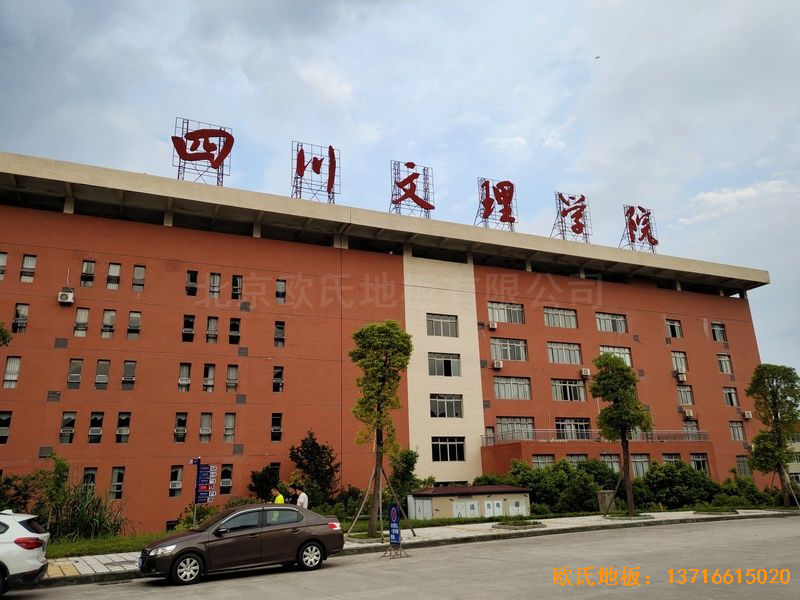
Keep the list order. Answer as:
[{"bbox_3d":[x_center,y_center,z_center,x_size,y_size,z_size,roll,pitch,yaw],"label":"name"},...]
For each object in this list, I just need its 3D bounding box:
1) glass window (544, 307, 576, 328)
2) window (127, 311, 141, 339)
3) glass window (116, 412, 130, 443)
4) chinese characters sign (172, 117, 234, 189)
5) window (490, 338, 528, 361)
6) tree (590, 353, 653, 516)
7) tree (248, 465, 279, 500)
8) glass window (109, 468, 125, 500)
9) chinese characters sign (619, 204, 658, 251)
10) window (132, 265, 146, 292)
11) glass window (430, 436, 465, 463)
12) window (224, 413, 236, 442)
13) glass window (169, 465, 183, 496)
[{"bbox_3d":[14.441,1.685,53.987,3.603,1.818,0.150,5,-19,-23],"label":"glass window"},{"bbox_3d":[-17.518,1.723,39.678,0.738,1.887,0.150,5,-19,-23],"label":"window"},{"bbox_3d":[-17.945,8.320,39.095,0.730,1.982,0.150,6,-19,-22],"label":"glass window"},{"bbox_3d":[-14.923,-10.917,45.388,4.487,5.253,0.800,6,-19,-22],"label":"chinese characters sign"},{"bbox_3d":[9.632,4.347,52.662,3.762,1.907,0.160,5,-18,-22],"label":"window"},{"bbox_3d":[9.420,5.560,25.500,2.600,6.800,2.600,5,-18,-22],"label":"tree"},{"bbox_3d":[-7.058,10.118,31.266,1.664,2.960,1.664,5,-19,-23],"label":"tree"},{"bbox_3d":[-17.240,11.216,36.748,0.710,1.893,0.150,5,-19,-23],"label":"glass window"},{"bbox_3d":[24.813,-7.055,61.851,4.216,5.152,0.800,6,-19,-22],"label":"chinese characters sign"},{"bbox_3d":[-18.353,-1.519,42.347,0.729,1.980,0.160,5,-18,-22],"label":"window"},{"bbox_3d":[4.070,12.405,49.872,3.059,1.966,0.180,5,-18,-23],"label":"glass window"},{"bbox_3d":[-12.305,9.236,43.533,0.730,2.023,0.180,5,-18,-23],"label":"window"},{"bbox_3d":[-14.466,11.730,38.919,0.719,1.920,0.150,5,-18,-22],"label":"glass window"}]

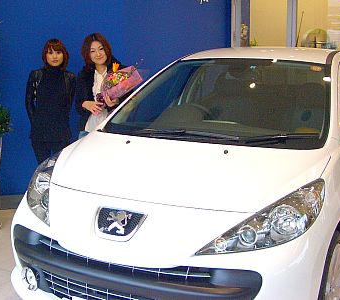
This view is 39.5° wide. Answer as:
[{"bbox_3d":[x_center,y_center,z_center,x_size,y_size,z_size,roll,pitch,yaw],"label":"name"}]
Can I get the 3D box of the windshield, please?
[{"bbox_3d":[0.342,-0.347,3.046,1.450,0.180,1.113,5,38,28],"label":"windshield"}]

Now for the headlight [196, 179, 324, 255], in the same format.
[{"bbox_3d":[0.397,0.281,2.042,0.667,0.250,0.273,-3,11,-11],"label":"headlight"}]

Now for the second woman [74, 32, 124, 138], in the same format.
[{"bbox_3d":[-0.569,-0.160,4.058,0.480,1.639,0.340,-3,11,-8],"label":"second woman"}]

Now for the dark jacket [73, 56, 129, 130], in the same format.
[{"bbox_3d":[-0.583,-0.472,4.030,0.470,0.640,0.280,-3,11,-8],"label":"dark jacket"}]

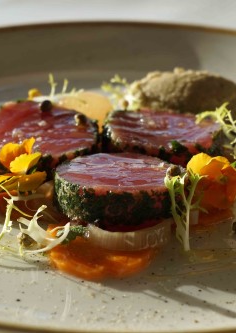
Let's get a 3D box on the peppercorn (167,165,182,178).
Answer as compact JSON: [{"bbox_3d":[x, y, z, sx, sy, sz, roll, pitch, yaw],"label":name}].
[{"bbox_3d":[0.021,0.002,0.380,0.005,0.005,0.005,1,25,0],"label":"peppercorn"}]

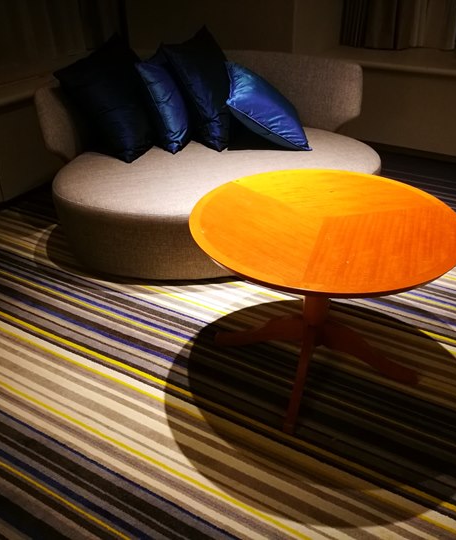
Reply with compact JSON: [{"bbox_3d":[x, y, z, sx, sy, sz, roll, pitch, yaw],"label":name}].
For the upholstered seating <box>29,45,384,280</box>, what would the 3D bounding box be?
[{"bbox_3d":[-0.028,-0.551,2.735,1.618,0.727,1.146,-10,33,-16],"label":"upholstered seating"}]

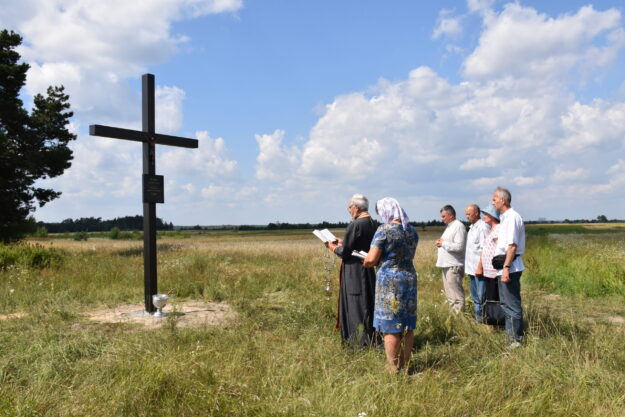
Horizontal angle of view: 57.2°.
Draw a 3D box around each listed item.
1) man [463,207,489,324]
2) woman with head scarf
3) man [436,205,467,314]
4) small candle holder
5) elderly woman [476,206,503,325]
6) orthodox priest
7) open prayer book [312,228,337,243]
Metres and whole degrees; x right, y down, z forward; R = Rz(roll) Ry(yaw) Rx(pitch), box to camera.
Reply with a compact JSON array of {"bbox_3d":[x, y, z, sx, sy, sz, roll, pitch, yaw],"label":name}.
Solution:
[{"bbox_3d":[2.300,0.795,7.900,0.380,1.700,0.520,-1,-2,-5],"label":"man"},{"bbox_3d":[0.745,0.725,5.420,0.500,1.670,0.450,0,-2,-37],"label":"woman with head scarf"},{"bbox_3d":[2.090,0.797,8.600,0.450,1.700,0.520,-1,-2,-1],"label":"man"},{"bbox_3d":[-2.345,1.507,8.900,0.260,0.340,0.260,-1,-2,0],"label":"small candle holder"},{"bbox_3d":[2.320,0.750,7.350,0.380,1.650,0.480,-1,-2,-5],"label":"elderly woman"},{"bbox_3d":[0.475,0.715,6.570,0.560,1.750,0.530,-2,-2,35],"label":"orthodox priest"},{"bbox_3d":[0.153,0.322,6.750,0.200,0.050,0.250,40,22,30],"label":"open prayer book"}]

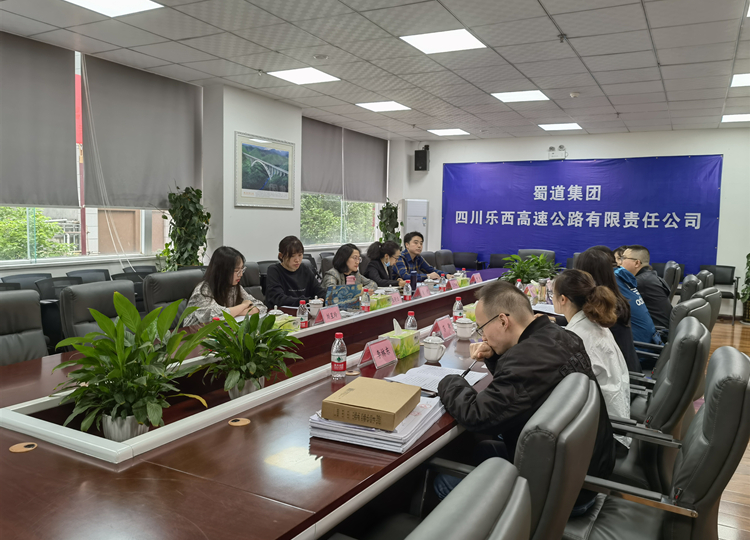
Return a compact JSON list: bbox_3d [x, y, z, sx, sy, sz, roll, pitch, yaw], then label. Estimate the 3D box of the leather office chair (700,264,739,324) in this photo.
[{"bbox_3d":[5.021,0.362,8.595,0.580,0.850,0.560,4,6,28],"label":"leather office chair"}]

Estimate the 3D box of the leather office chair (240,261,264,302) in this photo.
[{"bbox_3d":[-0.992,0.463,4.857,0.660,1.000,0.620,5,6,28],"label":"leather office chair"}]

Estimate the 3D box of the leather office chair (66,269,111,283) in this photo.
[{"bbox_3d":[-2.482,0.457,5.399,0.560,0.860,0.570,4,6,28],"label":"leather office chair"}]

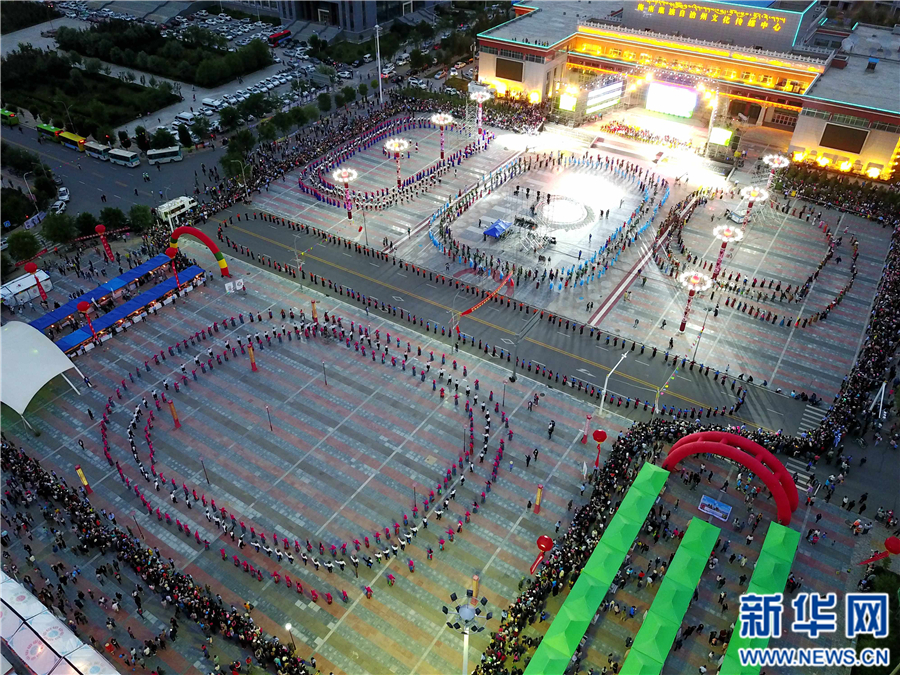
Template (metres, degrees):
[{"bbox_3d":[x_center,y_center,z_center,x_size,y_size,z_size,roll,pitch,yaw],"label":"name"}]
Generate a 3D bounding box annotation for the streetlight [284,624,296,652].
[{"bbox_3d":[-14.666,27.920,62.859,0.550,4.650,0.550,23,44,25],"label":"streetlight"}]

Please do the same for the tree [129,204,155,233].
[{"bbox_3d":[-56.775,-21.776,124.502,4.500,5.500,4.500,22,43,26],"label":"tree"}]

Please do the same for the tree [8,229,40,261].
[{"bbox_3d":[-71.885,-15.098,114.267,4.807,6.105,4.807,22,43,25],"label":"tree"}]

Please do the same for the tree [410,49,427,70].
[{"bbox_3d":[-9.417,-83.307,202.682,4.900,6.300,4.900,0,38,0],"label":"tree"}]

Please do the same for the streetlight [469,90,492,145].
[{"bbox_3d":[7.268,-52.460,159.174,4.400,10.300,4.400,22,43,26],"label":"streetlight"}]

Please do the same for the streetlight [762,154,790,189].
[{"bbox_3d":[62.396,-30.391,131.787,4.350,9.500,4.350,23,44,25],"label":"streetlight"}]

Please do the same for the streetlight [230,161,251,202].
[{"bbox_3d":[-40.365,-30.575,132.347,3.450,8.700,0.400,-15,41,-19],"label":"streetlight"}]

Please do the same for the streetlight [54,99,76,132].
[{"bbox_3d":[-88.079,-50.004,156.759,0.400,10.000,3.900,22,44,26],"label":"streetlight"}]

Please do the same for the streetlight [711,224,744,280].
[{"bbox_3d":[43.578,-13.276,108.353,4.350,9.500,4.350,22,44,26],"label":"streetlight"}]

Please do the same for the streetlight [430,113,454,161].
[{"bbox_3d":[-1.661,-43.320,147.653,4.350,9.500,4.350,23,44,25],"label":"streetlight"}]

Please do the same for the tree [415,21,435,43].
[{"bbox_3d":[-8.510,-102.507,226.954,6.600,7.000,6.600,0,38,0],"label":"tree"}]

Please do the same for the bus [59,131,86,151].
[{"bbox_3d":[-88.100,-45.723,158.231,8.200,2.850,2.250,21,43,26],"label":"bus"}]

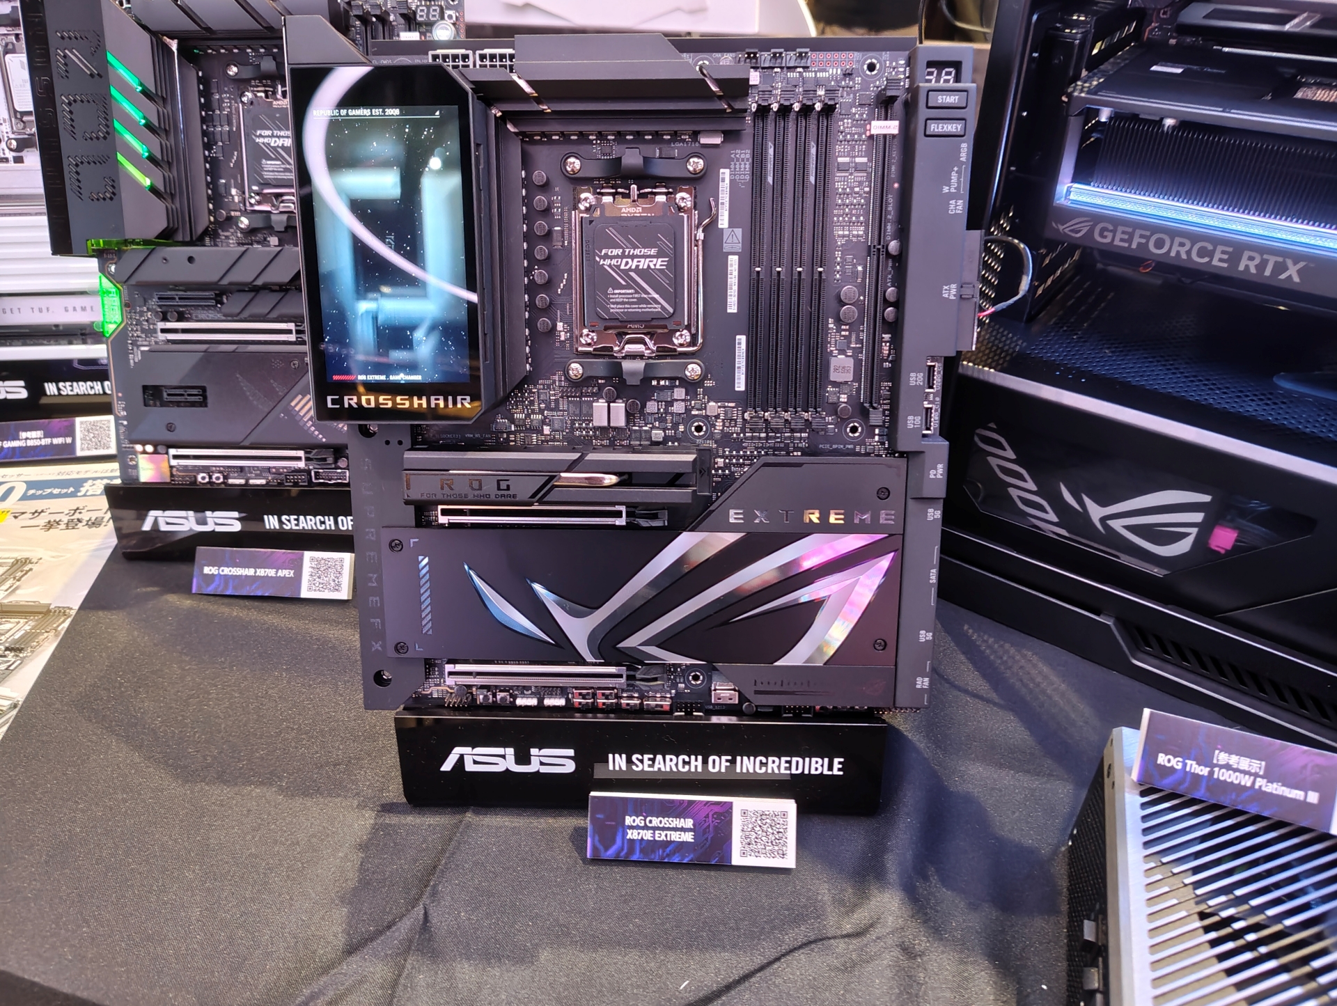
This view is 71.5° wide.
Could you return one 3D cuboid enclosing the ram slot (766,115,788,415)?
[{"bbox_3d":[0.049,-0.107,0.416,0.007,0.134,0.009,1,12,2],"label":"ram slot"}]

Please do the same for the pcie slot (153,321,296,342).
[{"bbox_3d":[-0.282,-0.111,0.599,0.089,0.010,0.011,0,10,1],"label":"pcie slot"}]

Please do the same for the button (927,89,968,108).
[{"bbox_3d":[0.115,-0.167,0.383,0.016,0.007,0.004,1,12,2],"label":"button"}]

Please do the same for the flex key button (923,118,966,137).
[{"bbox_3d":[0.116,-0.156,0.387,0.016,0.007,0.004,1,12,2],"label":"flex key button"}]

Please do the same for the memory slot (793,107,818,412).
[{"bbox_3d":[0.059,-0.107,0.415,0.007,0.136,0.009,1,12,2],"label":"memory slot"}]

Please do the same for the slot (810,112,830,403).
[{"bbox_3d":[0.069,-0.107,0.414,0.007,0.136,0.009,1,12,2],"label":"slot"}]

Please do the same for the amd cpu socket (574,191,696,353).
[{"bbox_3d":[-0.015,-0.103,0.418,0.055,0.070,0.009,1,12,2],"label":"amd cpu socket"}]

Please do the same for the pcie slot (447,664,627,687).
[{"bbox_3d":[-0.064,0.083,0.459,0.089,0.009,0.011,1,12,2],"label":"pcie slot"}]

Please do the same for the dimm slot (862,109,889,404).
[{"bbox_3d":[0.093,-0.107,0.414,0.007,0.134,0.009,1,12,2],"label":"dimm slot"}]

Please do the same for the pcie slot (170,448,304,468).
[{"bbox_3d":[-0.282,-0.030,0.613,0.089,0.010,0.011,0,10,1],"label":"pcie slot"}]

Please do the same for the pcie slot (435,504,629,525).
[{"bbox_3d":[-0.064,0.004,0.442,0.089,0.009,0.011,1,12,2],"label":"pcie slot"}]

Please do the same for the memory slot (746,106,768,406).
[{"bbox_3d":[0.041,-0.107,0.415,0.007,0.136,0.009,1,12,2],"label":"memory slot"}]

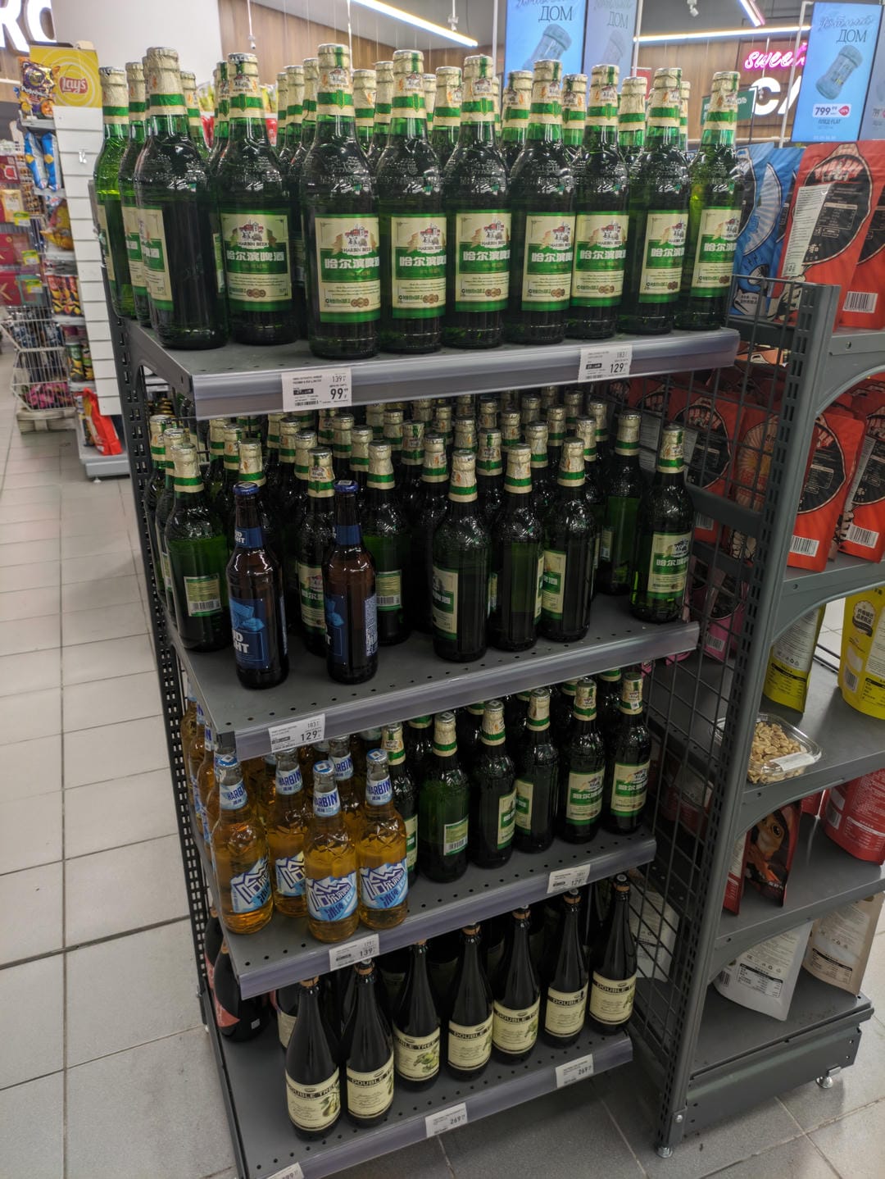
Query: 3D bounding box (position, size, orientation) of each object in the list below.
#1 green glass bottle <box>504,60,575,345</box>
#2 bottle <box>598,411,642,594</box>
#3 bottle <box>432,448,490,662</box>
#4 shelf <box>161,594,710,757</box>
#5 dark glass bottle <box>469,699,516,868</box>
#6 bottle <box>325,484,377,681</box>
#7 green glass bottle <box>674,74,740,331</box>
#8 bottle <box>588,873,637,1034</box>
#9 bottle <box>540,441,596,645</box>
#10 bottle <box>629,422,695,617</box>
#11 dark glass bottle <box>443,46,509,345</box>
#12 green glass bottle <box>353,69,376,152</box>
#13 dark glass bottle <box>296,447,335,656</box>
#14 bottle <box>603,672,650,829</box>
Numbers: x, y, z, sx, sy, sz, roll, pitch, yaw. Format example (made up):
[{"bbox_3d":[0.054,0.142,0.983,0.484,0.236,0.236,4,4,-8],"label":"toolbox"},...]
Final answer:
[{"bbox_3d":[0.107,-0.407,0.912,0.068,0.271,0.068,0,25,0],"label":"green glass bottle"},{"bbox_3d":[0.262,-0.125,1.252,0.072,0.271,0.072,-7,26,-16],"label":"bottle"},{"bbox_3d":[0.024,-0.042,1.092,0.073,0.277,0.073,1,23,0],"label":"bottle"},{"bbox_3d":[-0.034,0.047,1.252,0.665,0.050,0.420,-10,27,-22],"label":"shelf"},{"bbox_3d":[0.075,0.288,1.272,0.073,0.277,0.073,1,23,0],"label":"dark glass bottle"},{"bbox_3d":[-0.110,-0.009,1.026,0.065,0.248,0.065,-6,26,-15],"label":"bottle"},{"bbox_3d":[0.319,-0.454,1.013,0.073,0.277,0.073,-9,25,-22],"label":"green glass bottle"},{"bbox_3d":[0.308,0.636,1.501,0.081,0.316,0.081,1,23,0],"label":"bottle"},{"bbox_3d":[0.166,-0.064,1.120,0.071,0.271,0.071,1,25,0],"label":"bottle"},{"bbox_3d":[0.313,-0.091,1.201,0.073,0.277,0.073,-9,25,-22],"label":"bottle"},{"bbox_3d":[0.035,-0.394,0.884,0.072,0.272,0.072,-3,25,-9],"label":"dark glass bottle"},{"bbox_3d":[-0.087,-0.438,0.977,0.072,0.272,0.072,12,27,23],"label":"green glass bottle"},{"bbox_3d":[-0.149,-0.047,1.085,0.072,0.271,0.072,-1,25,-3],"label":"dark glass bottle"},{"bbox_3d":[0.288,0.255,1.324,0.068,0.271,0.068,-5,25,-10],"label":"bottle"}]

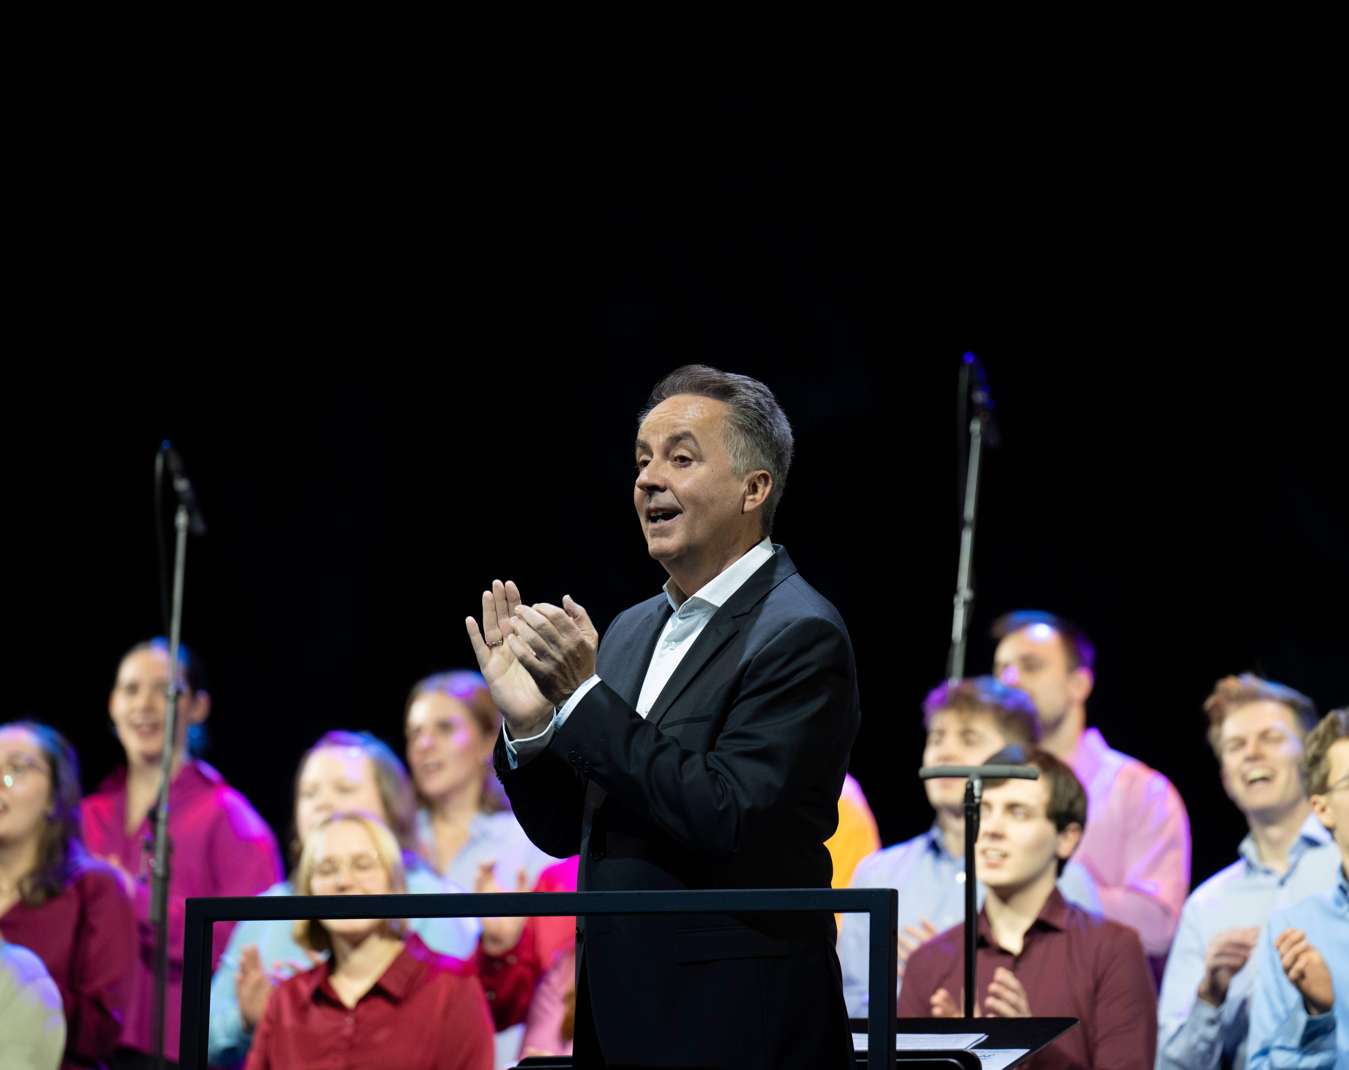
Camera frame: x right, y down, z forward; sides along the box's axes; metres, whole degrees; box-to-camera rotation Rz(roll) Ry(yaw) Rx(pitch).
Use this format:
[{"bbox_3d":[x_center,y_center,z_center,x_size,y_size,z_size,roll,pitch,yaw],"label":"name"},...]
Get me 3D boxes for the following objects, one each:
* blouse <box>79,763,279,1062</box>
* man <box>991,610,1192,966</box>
[{"bbox_3d":[-0.927,0.682,16.100,0.480,0.580,0.360,-1,-2,24],"label":"blouse"},{"bbox_3d":[0.719,1.047,16.265,0.520,1.820,0.420,-2,-3,36],"label":"man"}]

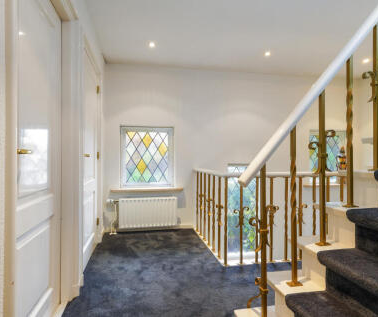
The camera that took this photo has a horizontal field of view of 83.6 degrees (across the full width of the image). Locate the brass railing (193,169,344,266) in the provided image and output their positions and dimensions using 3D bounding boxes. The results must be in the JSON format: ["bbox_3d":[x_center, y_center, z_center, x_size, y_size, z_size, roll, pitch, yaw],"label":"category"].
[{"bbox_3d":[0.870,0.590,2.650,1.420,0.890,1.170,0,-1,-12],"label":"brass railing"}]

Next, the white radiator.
[{"bbox_3d":[-0.560,0.745,2.910,0.770,0.410,0.100,0,-1,-12],"label":"white radiator"}]

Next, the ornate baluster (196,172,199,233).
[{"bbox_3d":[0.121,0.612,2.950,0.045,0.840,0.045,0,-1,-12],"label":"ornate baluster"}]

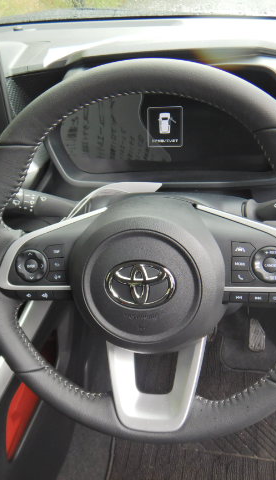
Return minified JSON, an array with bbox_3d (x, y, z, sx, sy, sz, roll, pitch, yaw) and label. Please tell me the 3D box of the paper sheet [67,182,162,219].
[{"bbox_3d":[-0.028,-0.044,0.500,0.103,0.035,0.035,-2,23,10],"label":"paper sheet"}]

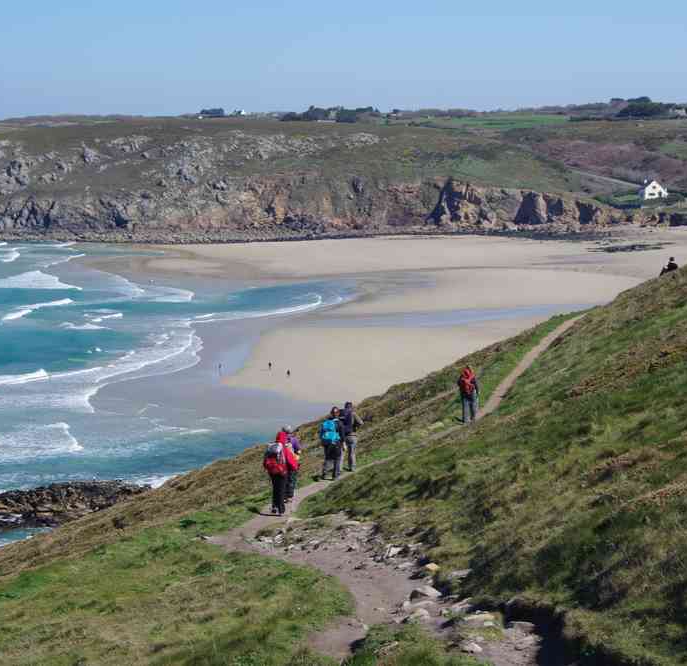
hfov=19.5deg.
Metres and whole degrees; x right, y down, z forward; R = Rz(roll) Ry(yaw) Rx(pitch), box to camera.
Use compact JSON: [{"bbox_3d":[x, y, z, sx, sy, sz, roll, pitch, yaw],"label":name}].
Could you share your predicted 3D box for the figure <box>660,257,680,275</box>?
[{"bbox_3d":[17.677,-3.587,108.000,0.900,1.017,0.520,2,6,15],"label":"figure"}]

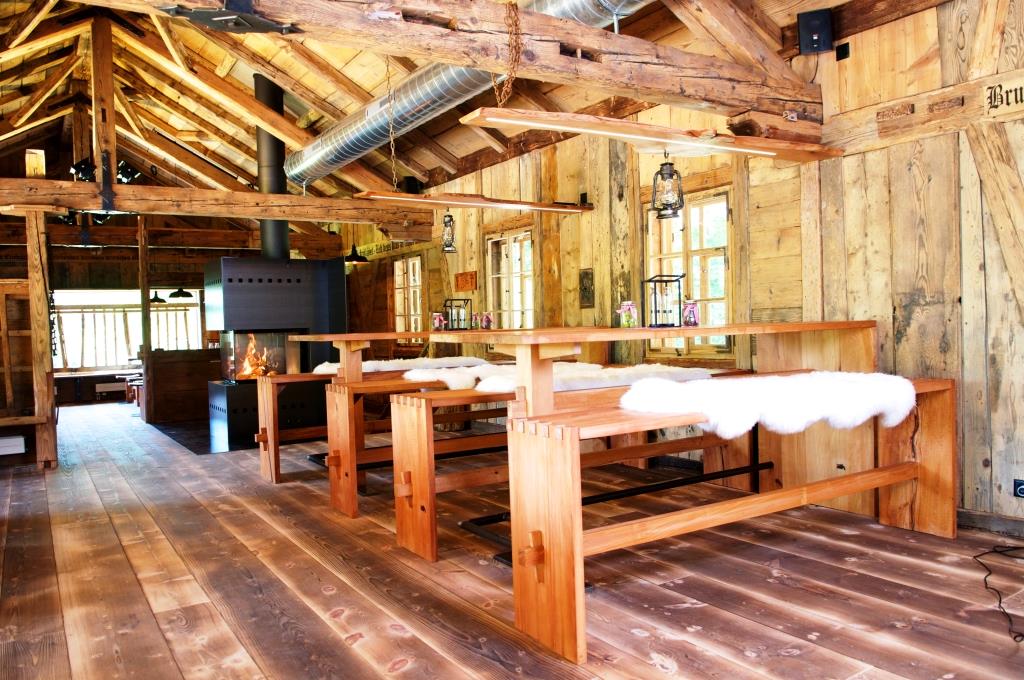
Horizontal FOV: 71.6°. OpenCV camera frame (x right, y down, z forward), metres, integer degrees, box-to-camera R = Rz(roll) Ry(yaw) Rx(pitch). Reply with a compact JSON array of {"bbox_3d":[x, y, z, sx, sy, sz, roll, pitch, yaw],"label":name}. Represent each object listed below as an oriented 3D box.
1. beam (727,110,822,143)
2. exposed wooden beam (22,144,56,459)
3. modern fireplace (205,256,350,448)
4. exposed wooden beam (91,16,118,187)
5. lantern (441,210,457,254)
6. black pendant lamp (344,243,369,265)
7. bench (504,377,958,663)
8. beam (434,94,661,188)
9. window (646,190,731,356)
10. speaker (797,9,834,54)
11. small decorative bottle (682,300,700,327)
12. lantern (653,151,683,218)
[{"bbox_3d":[1.514,-1.193,4.089,0.740,0.175,0.200,-2,1,-33],"label":"beam"},{"bbox_3d":[-4.161,-0.270,6.301,0.165,2.780,0.160,-2,1,-33],"label":"exposed wooden beam"},{"bbox_3d":[-2.463,0.106,7.532,1.240,1.880,0.880,-2,1,-33],"label":"modern fireplace"},{"bbox_3d":[-3.782,-2.208,6.594,0.170,1.530,0.170,-2,1,-33],"label":"exposed wooden beam"},{"bbox_3d":[-0.476,-0.823,5.409,0.120,0.335,0.150,-2,1,-15],"label":"lantern"},{"bbox_3d":[-1.869,-1.022,8.424,0.355,0.240,0.355,-2,1,-34],"label":"black pendant lamp"},{"bbox_3d":[1.087,0.630,3.037,2.350,0.775,0.360,-2,1,-32],"label":"bench"},{"bbox_3d":[0.104,-1.884,6.971,0.180,0.220,3.900,-2,1,-33],"label":"beam"},{"bbox_3d":[1.282,-0.469,5.192,0.100,1.170,0.810,-2,1,-33],"label":"window"},{"bbox_3d":[1.746,-1.772,4.080,0.200,0.240,0.170,-1,11,26],"label":"speaker"},{"bbox_3d":[0.936,-0.138,3.703,0.088,0.135,0.088,-2,1,0],"label":"small decorative bottle"},{"bbox_3d":[0.790,-0.772,3.584,0.155,0.335,0.120,-2,1,13],"label":"lantern"}]

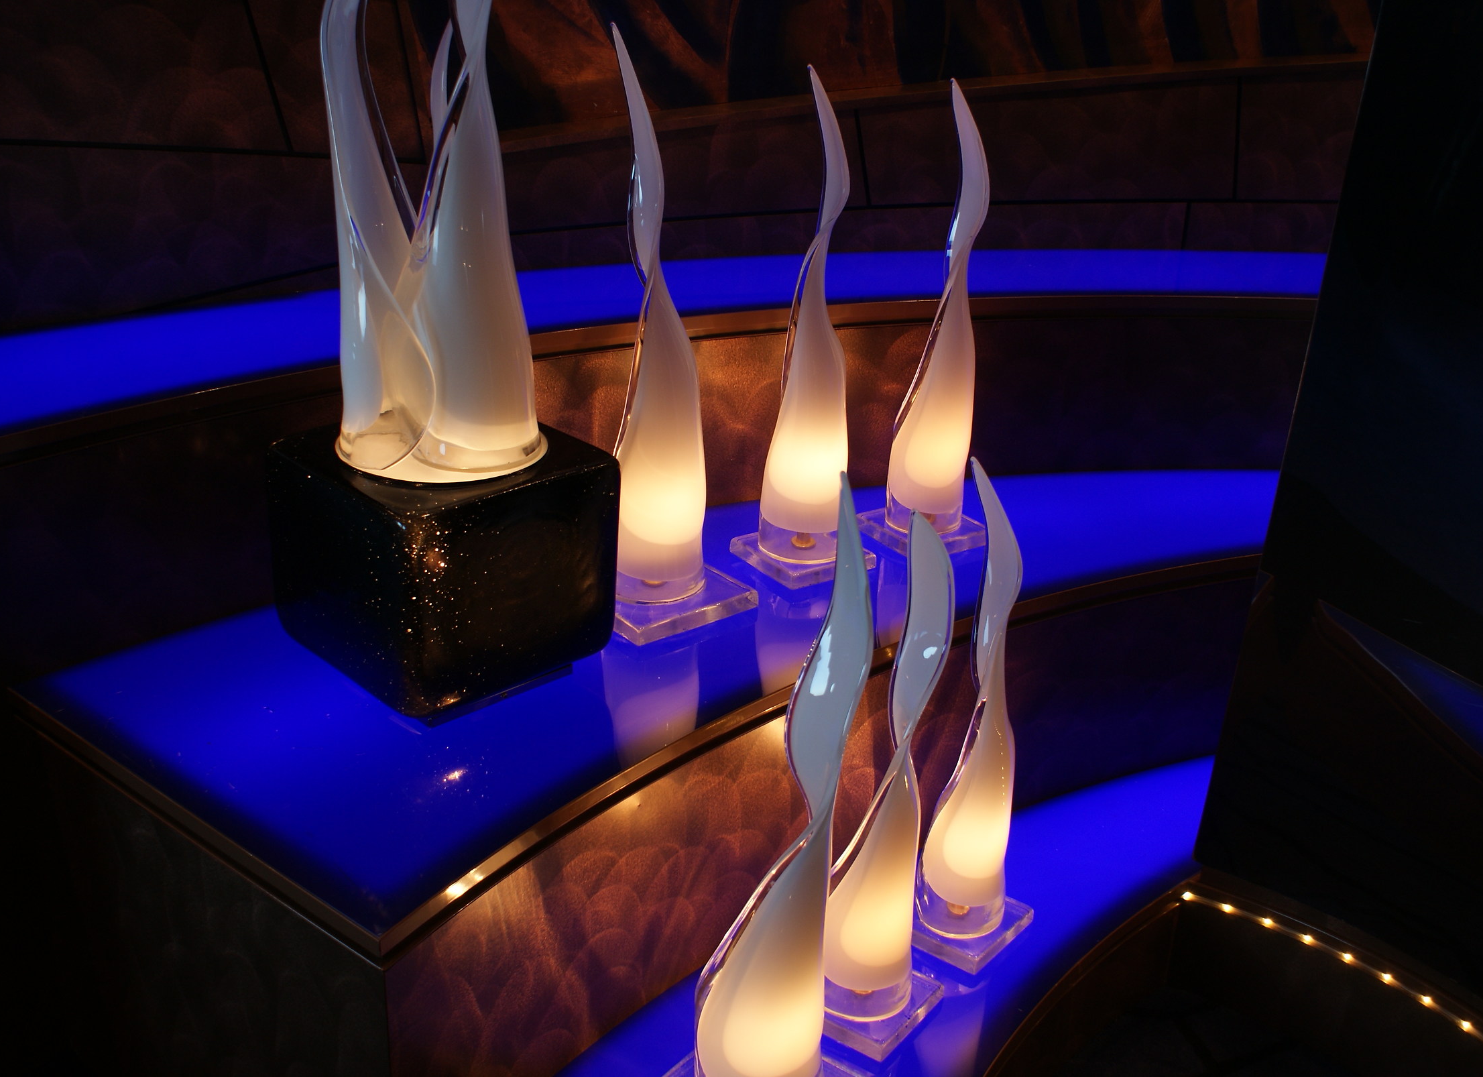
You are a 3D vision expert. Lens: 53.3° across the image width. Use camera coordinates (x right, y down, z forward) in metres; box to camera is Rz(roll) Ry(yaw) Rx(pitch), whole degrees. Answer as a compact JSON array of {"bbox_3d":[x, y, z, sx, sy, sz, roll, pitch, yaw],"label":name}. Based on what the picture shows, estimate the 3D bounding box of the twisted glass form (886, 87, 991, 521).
[{"bbox_3d":[0.210,-0.239,1.570,0.084,0.475,0.086,2,21,0],"label":"twisted glass form"}]

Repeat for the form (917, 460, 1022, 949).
[{"bbox_3d":[0.220,0.150,1.383,0.088,0.473,0.092,2,21,0],"label":"form"}]

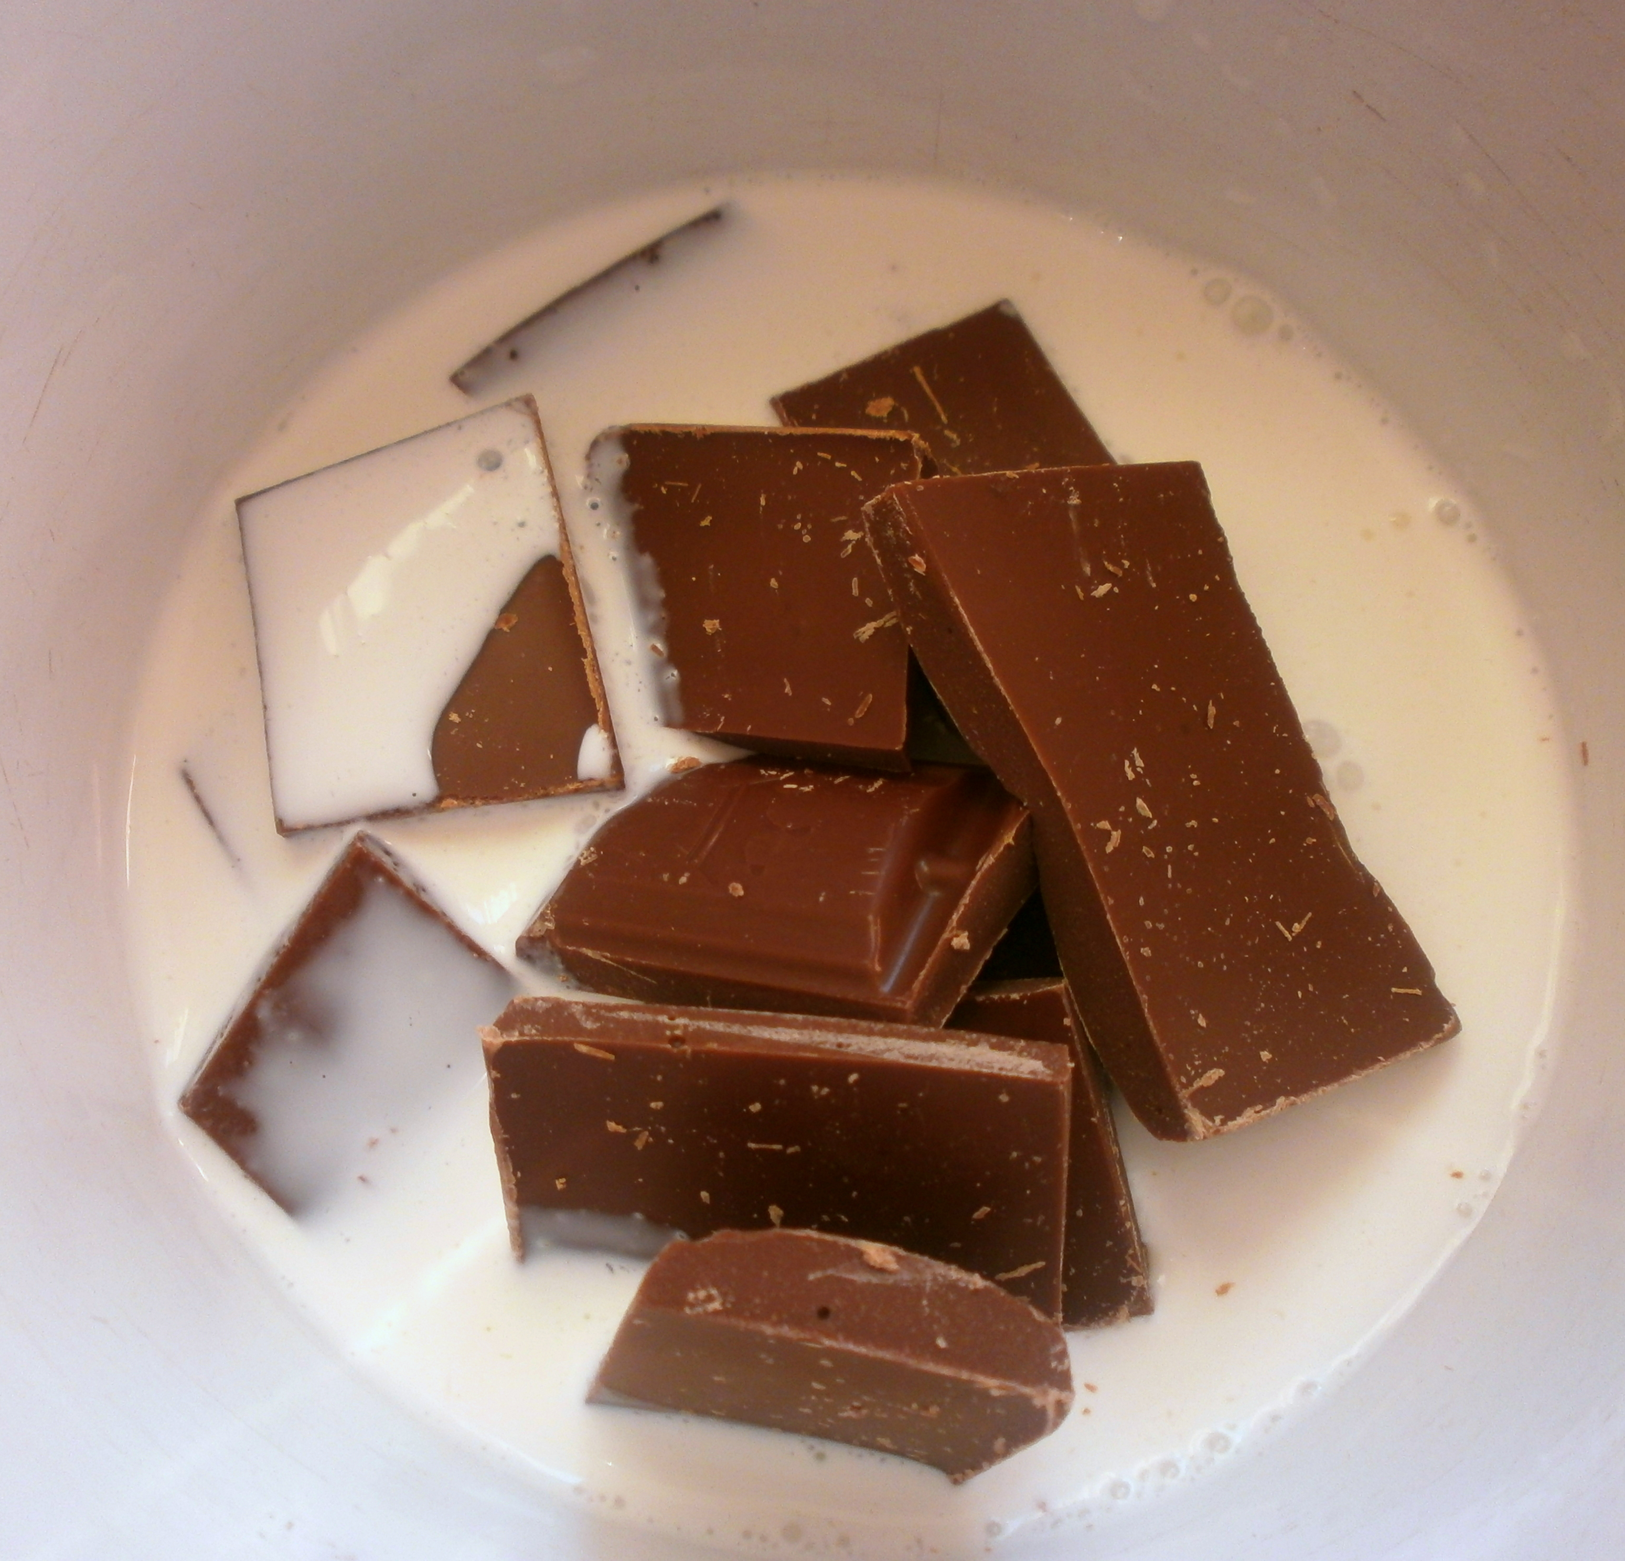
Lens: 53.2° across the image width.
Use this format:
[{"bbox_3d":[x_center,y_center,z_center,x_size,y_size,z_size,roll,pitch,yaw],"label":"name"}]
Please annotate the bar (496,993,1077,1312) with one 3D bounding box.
[{"bbox_3d":[-0.003,0.034,0.149,0.052,0.009,0.024,2,108,12],"label":"bar"}]

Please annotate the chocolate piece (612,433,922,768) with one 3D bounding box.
[{"bbox_3d":[-0.005,-0.020,0.183,0.033,0.009,0.037,1,73,7],"label":"chocolate piece"}]

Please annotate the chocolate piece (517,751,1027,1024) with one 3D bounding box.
[{"bbox_3d":[-0.003,0.011,0.166,0.043,0.009,0.029,4,43,25],"label":"chocolate piece"}]

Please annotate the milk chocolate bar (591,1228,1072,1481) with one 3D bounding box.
[{"bbox_3d":[0.001,0.052,0.147,0.038,0.016,0.010,14,38,-8],"label":"milk chocolate bar"}]

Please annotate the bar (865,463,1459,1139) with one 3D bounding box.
[{"bbox_3d":[0.034,0.000,0.161,0.041,0.009,0.065,-11,71,-35],"label":"bar"}]

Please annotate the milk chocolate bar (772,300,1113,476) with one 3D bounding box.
[{"bbox_3d":[0.018,-0.033,0.187,0.032,0.009,0.038,-25,72,-13],"label":"milk chocolate bar"}]

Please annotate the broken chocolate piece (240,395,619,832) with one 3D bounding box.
[{"bbox_3d":[-0.043,-0.015,0.181,0.035,0.009,0.045,-14,69,-2],"label":"broken chocolate piece"}]

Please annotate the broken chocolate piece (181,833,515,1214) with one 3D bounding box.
[{"bbox_3d":[-0.042,0.028,0.164,0.029,0.009,0.031,32,75,7],"label":"broken chocolate piece"}]

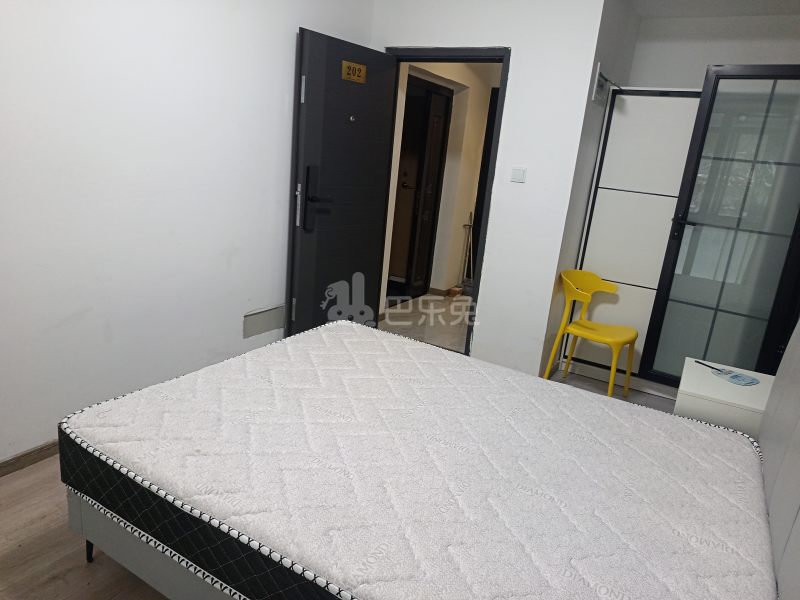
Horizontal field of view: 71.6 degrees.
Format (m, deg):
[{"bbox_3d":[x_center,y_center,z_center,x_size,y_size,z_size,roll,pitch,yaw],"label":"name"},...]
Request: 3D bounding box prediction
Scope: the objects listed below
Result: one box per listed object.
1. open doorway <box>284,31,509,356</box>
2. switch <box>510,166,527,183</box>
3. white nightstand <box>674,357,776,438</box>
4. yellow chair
[{"bbox_3d":[-0.032,-0.525,3.431,0.900,2.050,0.980,15,19,29],"label":"open doorway"},{"bbox_3d":[0.694,-0.729,3.234,0.087,0.087,0.011,14,18,28],"label":"switch"},{"bbox_3d":[1.469,0.625,2.548,0.420,0.510,0.520,14,18,28],"label":"white nightstand"},{"bbox_3d":[1.186,0.229,3.375,0.460,0.770,0.455,17,19,35],"label":"yellow chair"}]

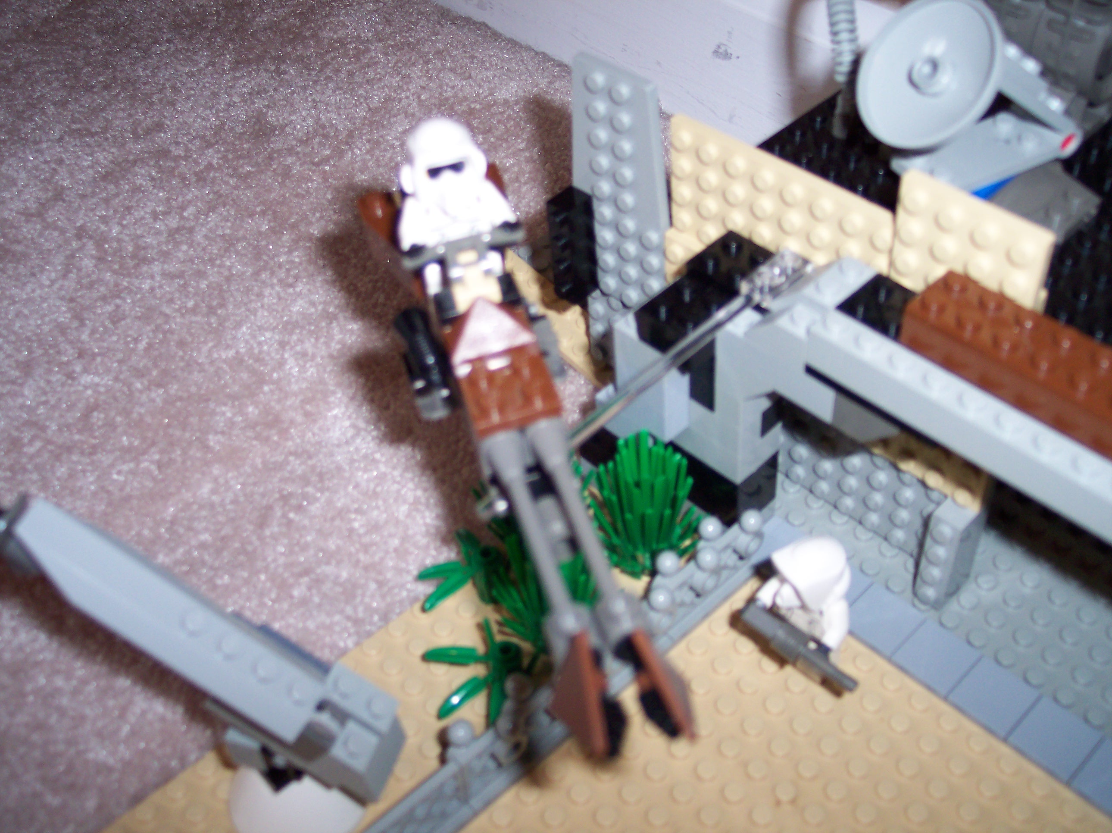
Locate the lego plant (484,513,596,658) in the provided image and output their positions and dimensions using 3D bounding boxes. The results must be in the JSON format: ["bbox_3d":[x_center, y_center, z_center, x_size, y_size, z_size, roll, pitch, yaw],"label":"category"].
[{"bbox_3d":[-0.002,0.038,0.289,0.026,0.038,0.026,-35,53,-28],"label":"lego plant"}]

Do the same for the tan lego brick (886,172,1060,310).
[{"bbox_3d":[0.080,-0.029,0.239,0.005,0.031,0.032,-36,53,-25],"label":"tan lego brick"}]

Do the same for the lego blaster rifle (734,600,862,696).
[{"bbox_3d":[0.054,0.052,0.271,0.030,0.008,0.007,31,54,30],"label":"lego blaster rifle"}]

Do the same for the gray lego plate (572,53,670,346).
[{"bbox_3d":[0.016,-0.057,0.313,0.031,0.073,0.005,34,58,32],"label":"gray lego plate"}]

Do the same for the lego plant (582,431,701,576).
[{"bbox_3d":[0.023,0.021,0.304,0.027,0.040,0.027,-2,44,2],"label":"lego plant"}]

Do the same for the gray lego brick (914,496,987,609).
[{"bbox_3d":[0.093,0.032,0.291,0.011,0.032,0.008,-35,53,-28],"label":"gray lego brick"}]

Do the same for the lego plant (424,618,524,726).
[{"bbox_3d":[-0.019,0.061,0.288,0.029,0.008,0.027,-35,53,-28],"label":"lego plant"}]

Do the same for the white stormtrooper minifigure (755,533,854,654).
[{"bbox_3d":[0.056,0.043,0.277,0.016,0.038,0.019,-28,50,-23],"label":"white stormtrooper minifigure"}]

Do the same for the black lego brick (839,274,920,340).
[{"bbox_3d":[0.067,-0.018,0.249,0.016,0.011,0.016,-35,53,-28],"label":"black lego brick"}]

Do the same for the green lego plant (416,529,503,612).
[{"bbox_3d":[-0.024,0.041,0.309,0.026,0.008,0.025,-35,53,-28],"label":"green lego plant"}]

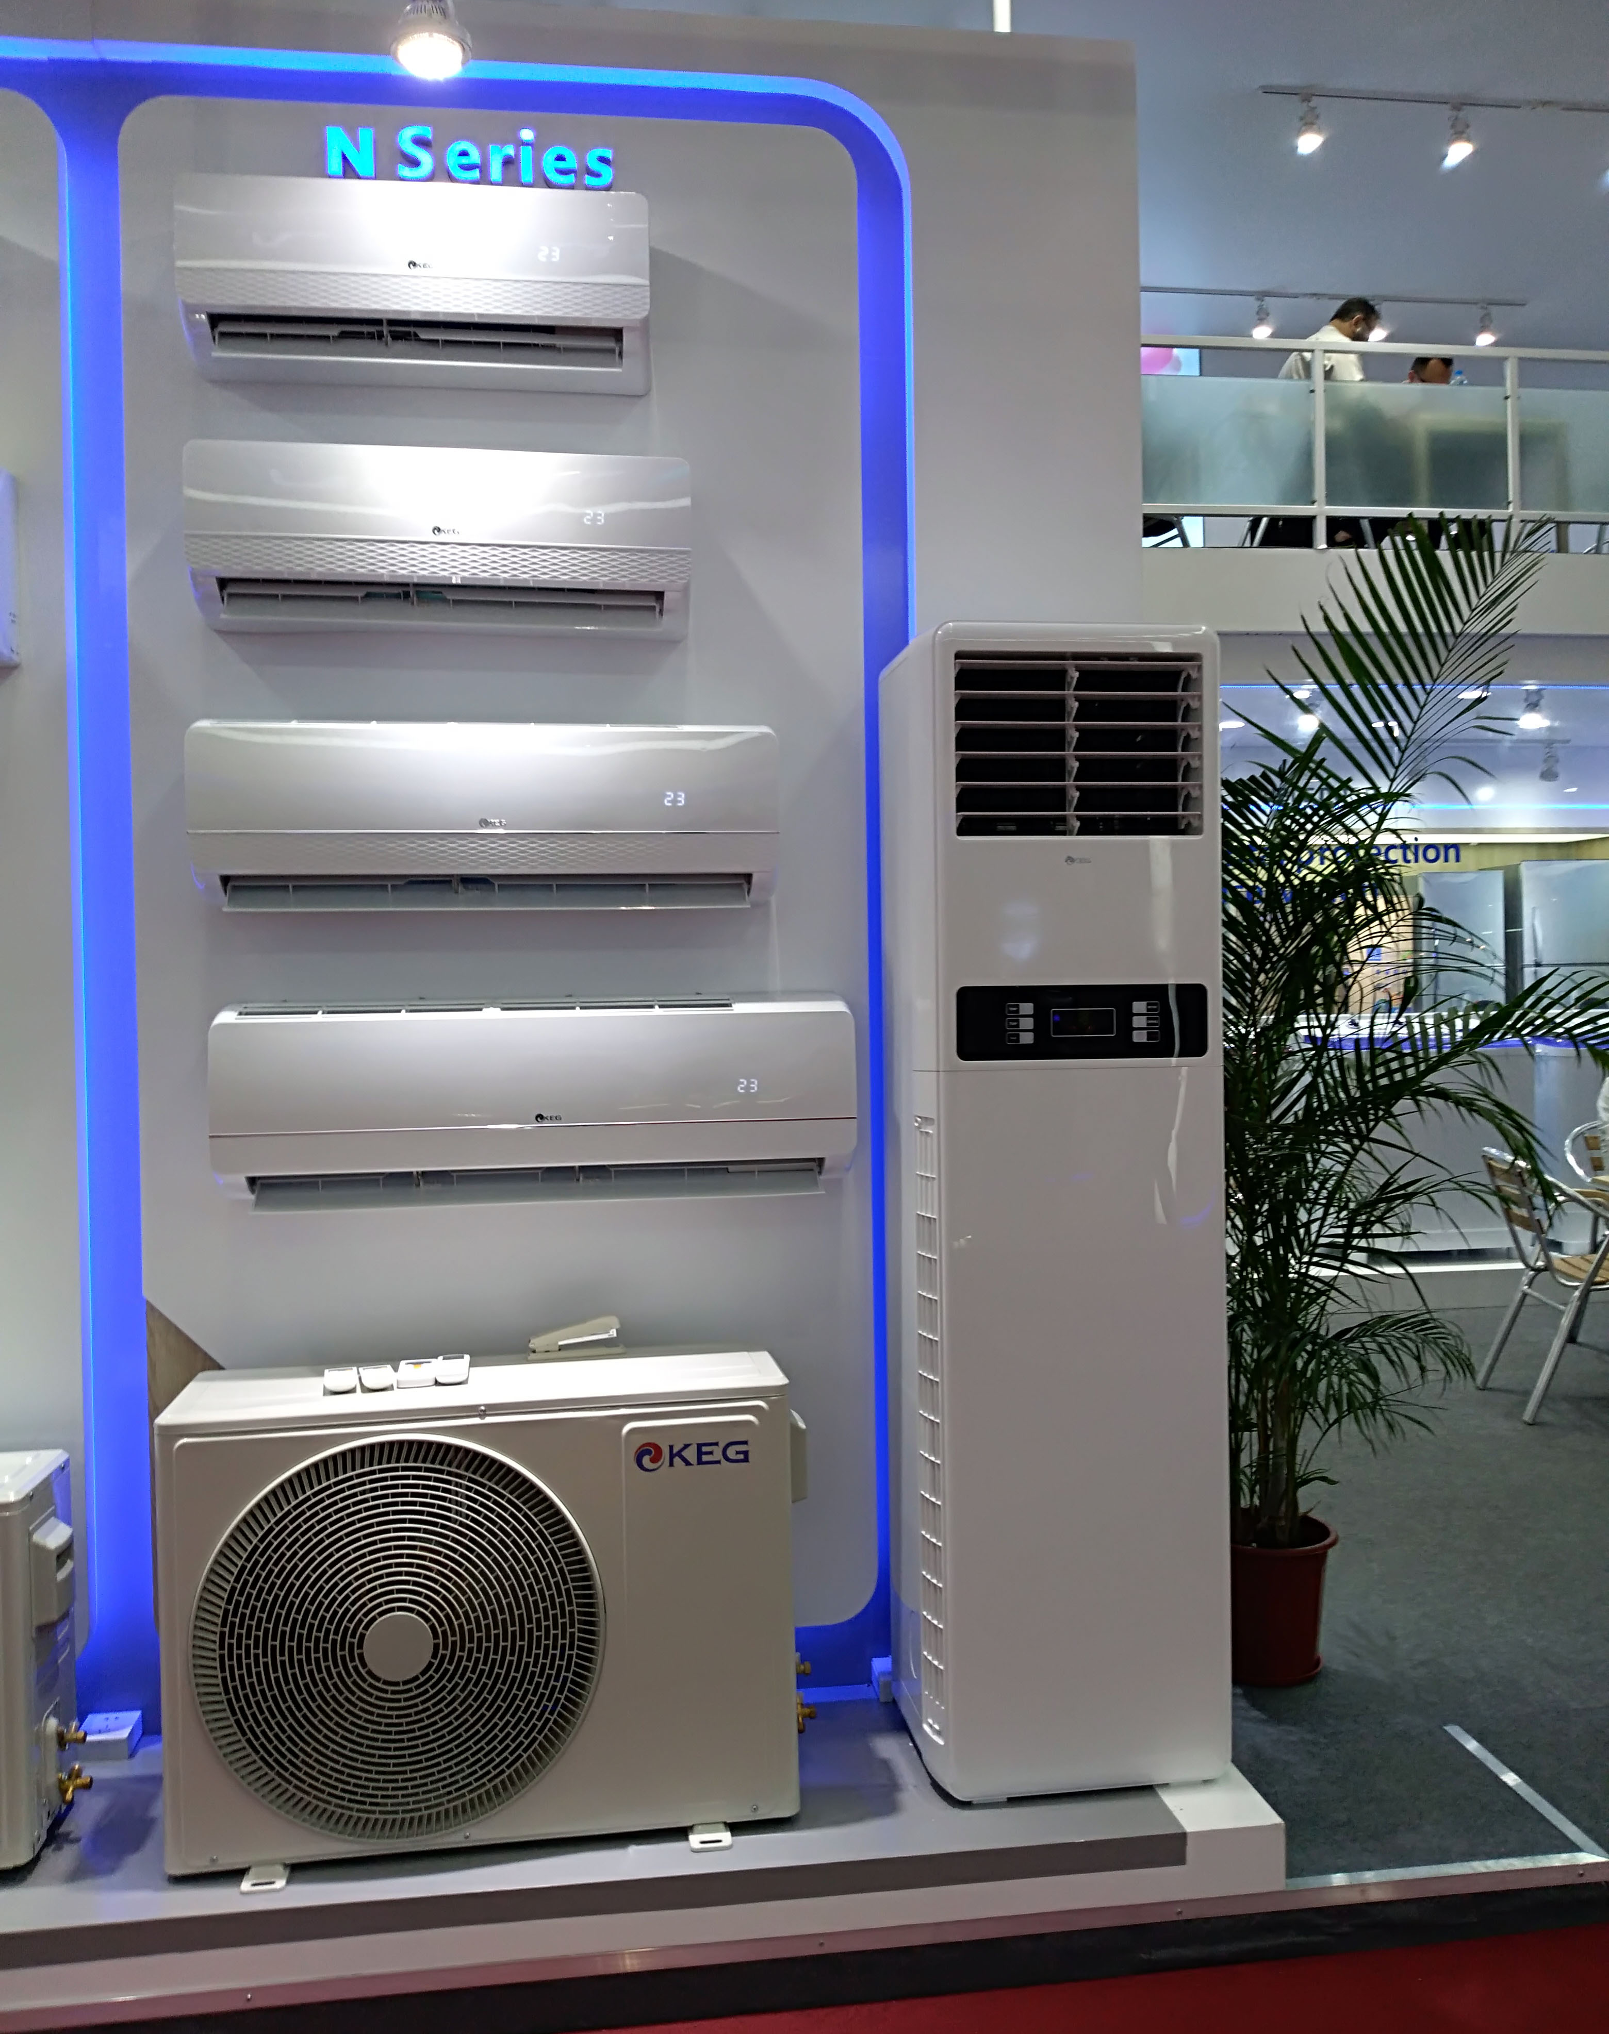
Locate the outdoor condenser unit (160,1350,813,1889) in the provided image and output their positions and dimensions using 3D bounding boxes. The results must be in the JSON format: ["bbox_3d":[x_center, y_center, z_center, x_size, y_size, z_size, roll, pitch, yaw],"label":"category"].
[{"bbox_3d":[-0.478,0.883,2.473,0.900,0.663,0.310,-1,1,-9],"label":"outdoor condenser unit"}]

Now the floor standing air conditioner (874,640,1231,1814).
[{"bbox_3d":[0.402,0.297,2.662,0.450,1.801,0.375,-1,1,-9],"label":"floor standing air conditioner"}]

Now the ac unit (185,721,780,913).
[{"bbox_3d":[-0.506,-0.322,2.617,0.917,0.298,0.210,-1,1,-7],"label":"ac unit"}]

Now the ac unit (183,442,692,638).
[{"bbox_3d":[-0.579,-0.765,2.611,0.783,0.270,0.190,-1,1,-7],"label":"ac unit"}]

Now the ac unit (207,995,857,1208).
[{"bbox_3d":[-0.426,0.135,2.630,1.008,0.323,0.220,-1,1,-7],"label":"ac unit"}]

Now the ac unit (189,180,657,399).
[{"bbox_3d":[-0.616,-1.178,2.600,0.728,0.275,0.190,-1,1,-7],"label":"ac unit"}]

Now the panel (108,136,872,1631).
[{"bbox_3d":[-0.499,-0.225,2.756,1.216,2.590,0.060,-1,1,-7],"label":"panel"}]

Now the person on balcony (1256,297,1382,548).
[{"bbox_3d":[2.429,-2.662,7.401,0.720,1.271,0.500,-2,1,-39],"label":"person on balcony"}]

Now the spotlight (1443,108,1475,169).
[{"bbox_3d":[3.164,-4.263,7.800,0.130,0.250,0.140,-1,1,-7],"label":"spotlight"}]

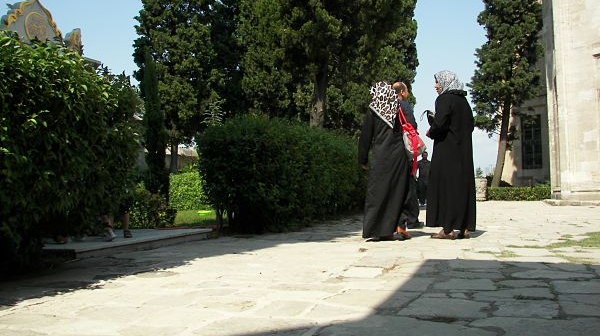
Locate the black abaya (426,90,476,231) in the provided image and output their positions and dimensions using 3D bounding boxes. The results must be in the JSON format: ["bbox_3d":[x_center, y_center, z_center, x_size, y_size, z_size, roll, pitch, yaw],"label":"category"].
[{"bbox_3d":[1.528,-0.075,6.280,0.500,1.410,0.500,-2,-3,31],"label":"black abaya"}]

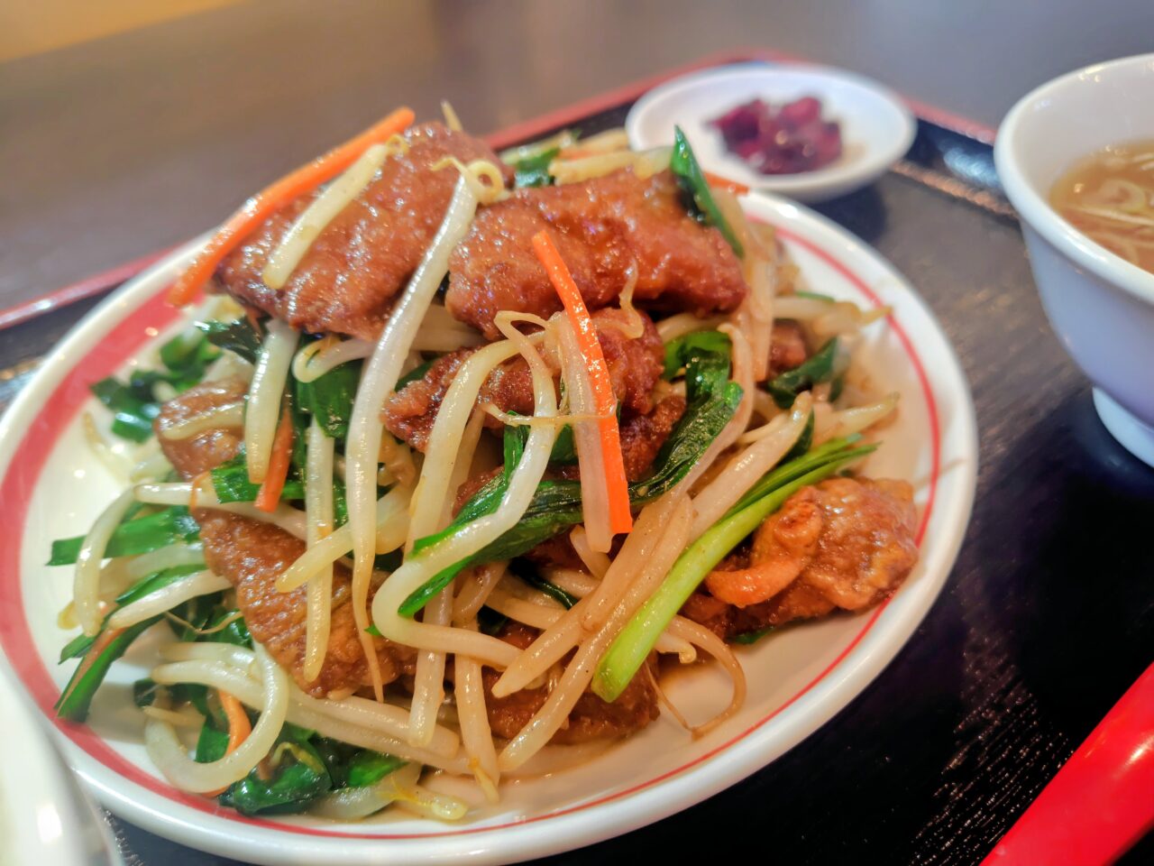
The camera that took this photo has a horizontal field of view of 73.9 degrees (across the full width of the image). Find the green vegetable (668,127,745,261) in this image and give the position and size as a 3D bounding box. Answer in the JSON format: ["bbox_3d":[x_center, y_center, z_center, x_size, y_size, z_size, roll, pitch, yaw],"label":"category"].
[{"bbox_3d":[0.030,-0.055,0.174,0.007,0.008,0.035,-19,68,-5],"label":"green vegetable"}]

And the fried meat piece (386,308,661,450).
[{"bbox_3d":[-0.010,-0.010,0.154,0.051,0.021,0.025,-10,59,4],"label":"fried meat piece"}]

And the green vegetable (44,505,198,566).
[{"bbox_3d":[-0.093,0.021,0.157,0.029,0.006,0.009,-7,51,0],"label":"green vegetable"}]

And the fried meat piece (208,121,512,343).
[{"bbox_3d":[-0.049,-0.046,0.175,0.040,0.017,0.054,30,67,26],"label":"fried meat piece"}]

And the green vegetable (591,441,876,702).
[{"bbox_3d":[0.028,0.024,0.142,0.011,0.011,0.069,33,57,32],"label":"green vegetable"}]

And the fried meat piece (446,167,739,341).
[{"bbox_3d":[0.004,-0.039,0.168,0.059,0.017,0.037,-2,61,-4],"label":"fried meat piece"}]

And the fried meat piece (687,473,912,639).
[{"bbox_3d":[0.042,0.024,0.147,0.040,0.018,0.027,-15,50,0],"label":"fried meat piece"}]

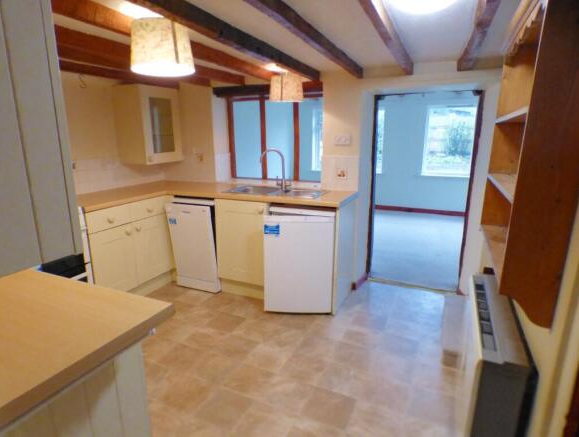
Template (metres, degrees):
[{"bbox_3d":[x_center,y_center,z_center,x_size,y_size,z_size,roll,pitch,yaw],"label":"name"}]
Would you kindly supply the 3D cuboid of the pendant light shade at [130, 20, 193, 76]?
[{"bbox_3d":[-0.612,-0.815,1.623,0.295,0.197,0.295,0,14,0],"label":"pendant light shade"}]

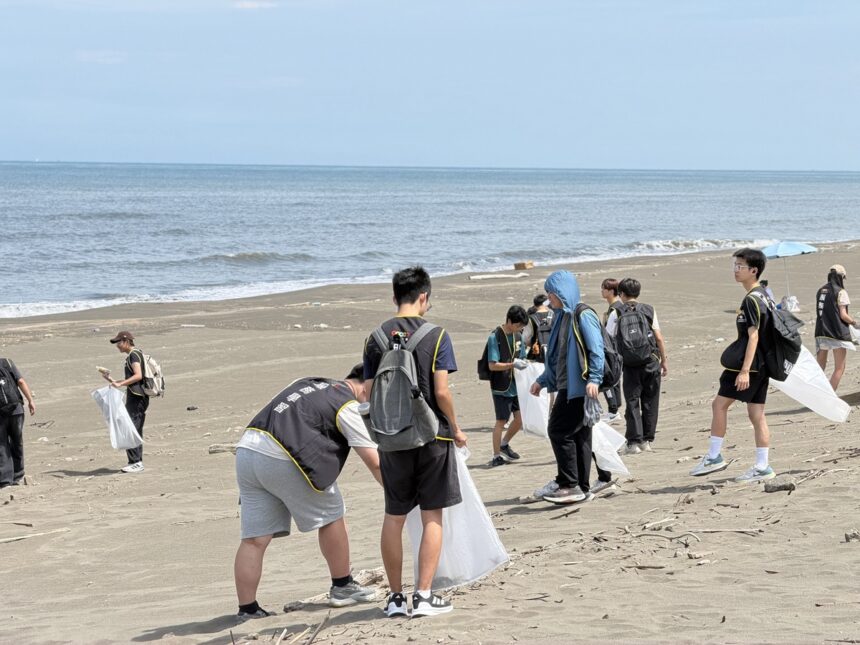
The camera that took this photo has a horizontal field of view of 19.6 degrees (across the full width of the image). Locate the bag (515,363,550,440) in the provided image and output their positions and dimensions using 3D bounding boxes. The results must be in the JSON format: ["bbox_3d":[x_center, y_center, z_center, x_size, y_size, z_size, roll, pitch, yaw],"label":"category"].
[{"bbox_3d":[1.050,0.791,25.200,0.420,0.750,0.360,1,4,0],"label":"bag"}]

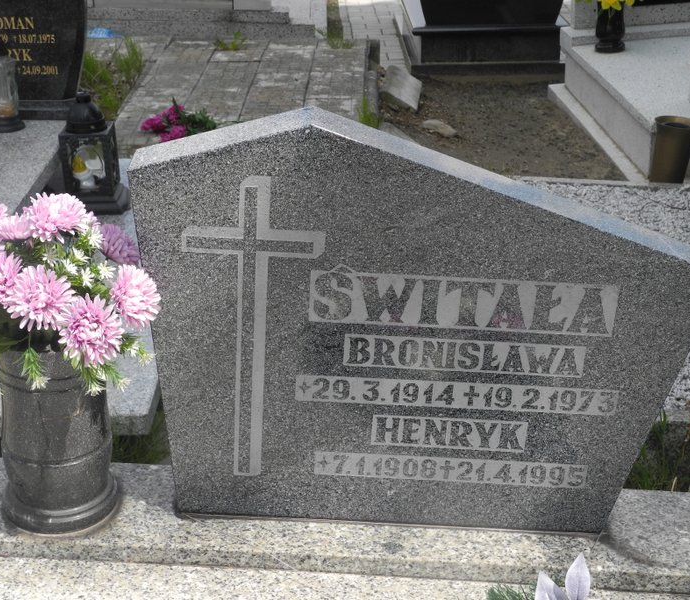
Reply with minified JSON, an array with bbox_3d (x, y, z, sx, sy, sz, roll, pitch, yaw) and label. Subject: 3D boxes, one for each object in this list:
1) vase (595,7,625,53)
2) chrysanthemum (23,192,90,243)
[{"bbox_3d":[1.295,-1.325,6.155,0.145,0.220,0.145,5,24,11],"label":"vase"},{"bbox_3d":[-0.383,-0.110,1.687,0.088,0.055,0.088,20,30,25],"label":"chrysanthemum"}]

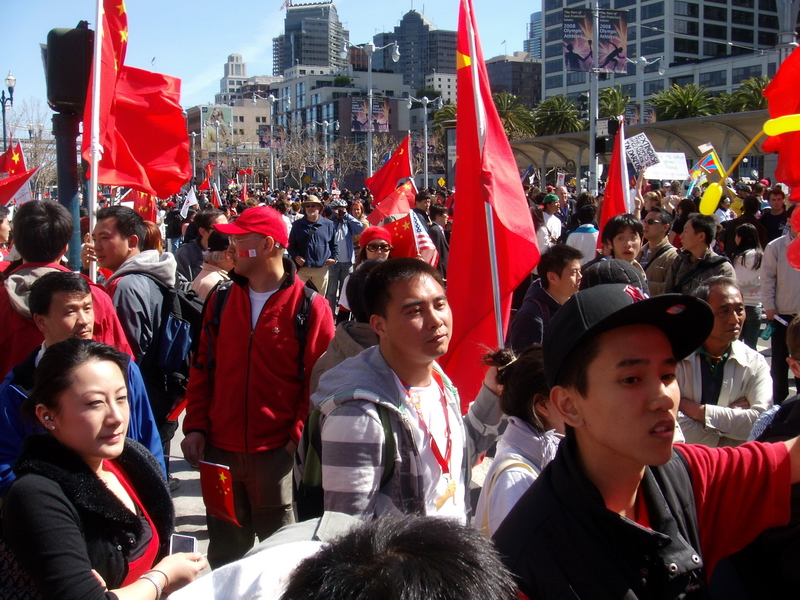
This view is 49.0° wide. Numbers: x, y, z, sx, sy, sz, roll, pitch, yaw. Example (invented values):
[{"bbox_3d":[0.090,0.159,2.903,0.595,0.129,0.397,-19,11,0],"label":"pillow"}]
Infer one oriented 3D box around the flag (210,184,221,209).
[{"bbox_3d":[-4.190,-2.357,20.000,0.240,0.550,0.160,-2,8,-17],"label":"flag"}]

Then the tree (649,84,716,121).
[{"bbox_3d":[23.802,-13.139,74.934,5.800,10.591,5.800,0,7,0],"label":"tree"}]

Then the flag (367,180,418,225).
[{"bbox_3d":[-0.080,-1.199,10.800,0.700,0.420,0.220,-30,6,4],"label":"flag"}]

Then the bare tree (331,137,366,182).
[{"bbox_3d":[-5.197,-13.090,89.057,3.600,6.874,3.400,0,7,0],"label":"bare tree"}]

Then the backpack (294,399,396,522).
[{"bbox_3d":[-0.139,0.437,2.200,0.210,0.400,0.290,5,9,37],"label":"backpack"}]

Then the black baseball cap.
[{"bbox_3d":[0.306,0.032,1.260,0.190,0.135,0.270,8,-37,-30],"label":"black baseball cap"}]

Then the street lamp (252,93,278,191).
[{"bbox_3d":[-11.116,-13.004,76.599,3.200,9.800,0.600,-1,8,-10],"label":"street lamp"}]

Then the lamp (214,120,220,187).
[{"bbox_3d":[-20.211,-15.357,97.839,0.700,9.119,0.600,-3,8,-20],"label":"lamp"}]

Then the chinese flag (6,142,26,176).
[{"bbox_3d":[-6.382,-2.303,14.500,0.450,0.620,0.200,-2,8,-17],"label":"chinese flag"}]

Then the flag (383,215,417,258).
[{"bbox_3d":[-0.024,-0.427,6.000,0.330,0.280,0.140,-13,7,-8],"label":"flag"}]

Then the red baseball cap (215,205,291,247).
[{"bbox_3d":[-0.528,-0.259,3.120,0.270,0.140,0.180,7,4,-22],"label":"red baseball cap"}]

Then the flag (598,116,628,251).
[{"bbox_3d":[1.452,-0.782,6.000,0.250,0.930,0.180,0,7,6],"label":"flag"}]

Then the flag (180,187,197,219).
[{"bbox_3d":[-3.612,-1.665,15.000,0.300,0.570,0.150,-1,7,0],"label":"flag"}]

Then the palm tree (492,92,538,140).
[{"bbox_3d":[10.577,-14.871,86.320,5.200,11.000,5.200,0,7,0],"label":"palm tree"}]

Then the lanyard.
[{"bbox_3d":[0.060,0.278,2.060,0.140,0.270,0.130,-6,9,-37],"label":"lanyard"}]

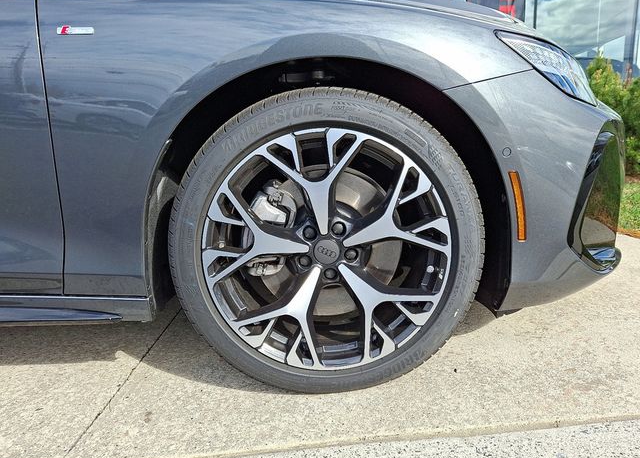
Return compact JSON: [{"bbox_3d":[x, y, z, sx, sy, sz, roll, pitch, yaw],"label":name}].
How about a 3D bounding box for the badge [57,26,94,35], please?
[{"bbox_3d":[-0.485,-0.394,0.917,0.074,0.019,0.005,0,5,1],"label":"badge"}]

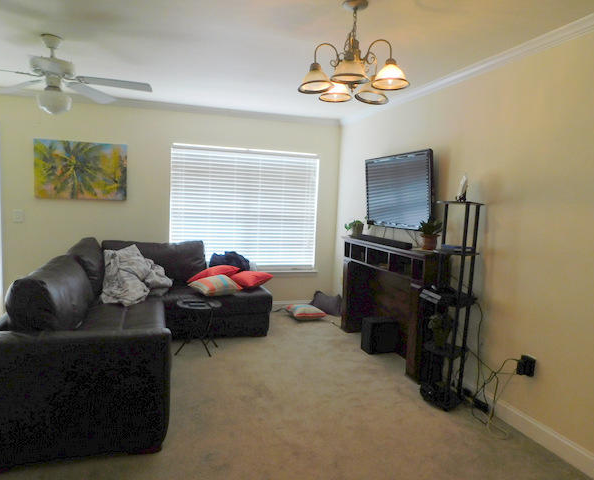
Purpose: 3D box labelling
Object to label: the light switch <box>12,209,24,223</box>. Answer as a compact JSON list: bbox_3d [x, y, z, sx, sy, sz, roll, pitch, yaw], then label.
[{"bbox_3d":[-2.883,-0.244,4.397,0.080,0.120,0.012,0,5,-18],"label":"light switch"}]

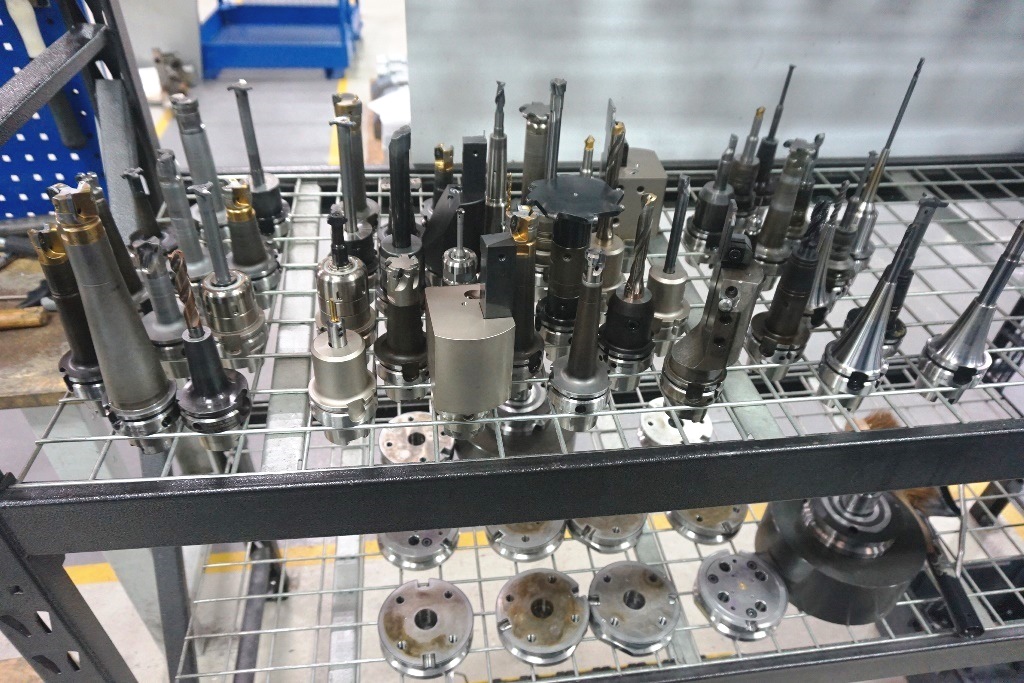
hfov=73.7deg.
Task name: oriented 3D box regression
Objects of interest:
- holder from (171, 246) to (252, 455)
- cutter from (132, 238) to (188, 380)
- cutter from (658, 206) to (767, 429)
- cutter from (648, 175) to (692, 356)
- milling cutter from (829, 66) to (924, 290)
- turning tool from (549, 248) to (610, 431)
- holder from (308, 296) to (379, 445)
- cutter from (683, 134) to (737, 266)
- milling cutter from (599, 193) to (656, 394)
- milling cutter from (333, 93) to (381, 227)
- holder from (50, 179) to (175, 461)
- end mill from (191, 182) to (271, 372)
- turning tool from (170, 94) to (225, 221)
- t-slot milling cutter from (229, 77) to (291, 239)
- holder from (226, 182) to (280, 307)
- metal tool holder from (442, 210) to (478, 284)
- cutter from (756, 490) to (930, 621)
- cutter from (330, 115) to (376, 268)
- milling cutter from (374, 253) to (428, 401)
[{"bbox_3d":[-0.278,0.011,0.617,0.063,0.212,0.063,0,41,-10],"label":"holder"},{"bbox_3d":[-0.351,-0.033,0.693,0.063,0.158,0.063,3,37,-2],"label":"cutter"},{"bbox_3d":[0.187,-0.022,0.642,0.069,0.241,0.065,2,38,-1],"label":"cutter"},{"bbox_3d":[0.173,-0.081,0.744,0.063,0.211,0.063,0,37,0],"label":"cutter"},{"bbox_3d":[0.456,-0.200,0.860,0.063,0.299,0.063,-4,40,-6],"label":"milling cutter"},{"bbox_3d":[0.071,0.000,0.665,0.063,0.204,0.063,-4,40,-7],"label":"turning tool"},{"bbox_3d":[-0.160,0.026,0.640,0.063,0.154,0.063,4,37,-3],"label":"holder"},{"bbox_3d":[0.274,-0.189,0.926,0.063,0.184,0.063,-1,39,-9],"label":"cutter"},{"bbox_3d":[0.127,-0.048,0.712,0.063,0.222,0.063,-4,40,-7],"label":"milling cutter"},{"bbox_3d":[-0.209,-0.215,0.899,0.063,0.209,0.063,-2,39,-8],"label":"milling cutter"},{"bbox_3d":[-0.342,-0.011,0.598,0.063,0.265,0.063,4,37,-3],"label":"holder"},{"bbox_3d":[-0.294,-0.062,0.704,0.063,0.211,0.063,-3,40,-7],"label":"end mill"},{"bbox_3d":[-0.388,-0.205,0.870,0.063,0.208,0.063,-4,40,-7],"label":"turning tool"},{"bbox_3d":[-0.322,-0.215,0.871,0.063,0.225,0.063,-3,40,-7],"label":"t-slot milling cutter"},{"bbox_3d":[-0.308,-0.113,0.801,0.063,0.158,0.063,-1,41,-9],"label":"holder"},{"bbox_3d":[-0.058,-0.060,0.739,0.063,0.181,0.063,-2,39,-9],"label":"metal tool holder"},{"bbox_3d":[0.510,0.283,1.044,0.218,0.183,0.218,-3,41,-8],"label":"cutter"},{"bbox_3d":[-0.189,-0.145,0.796,0.063,0.229,0.063,-1,40,-9],"label":"cutter"},{"bbox_3d":[-0.112,-0.014,0.700,0.063,0.161,0.063,-1,41,-9],"label":"milling cutter"}]

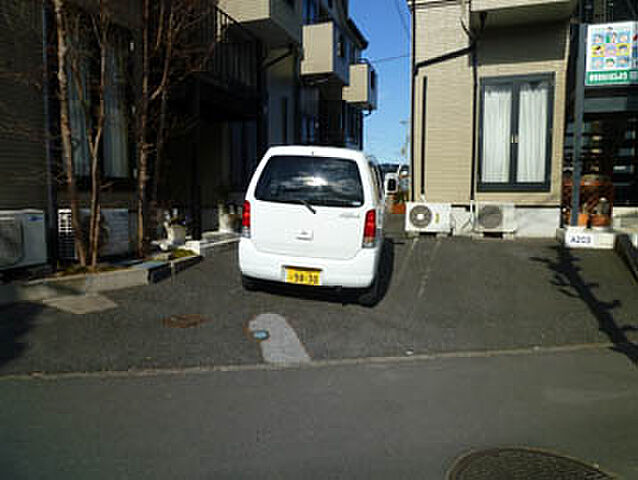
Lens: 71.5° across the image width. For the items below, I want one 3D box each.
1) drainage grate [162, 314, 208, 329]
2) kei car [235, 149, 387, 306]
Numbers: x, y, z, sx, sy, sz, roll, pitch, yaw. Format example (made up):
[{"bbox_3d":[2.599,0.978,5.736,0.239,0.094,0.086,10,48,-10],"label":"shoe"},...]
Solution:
[{"bbox_3d":[-1.217,0.755,4.051,0.420,0.030,0.340,4,11,9],"label":"drainage grate"},{"bbox_3d":[0.137,-0.377,5.893,1.475,1.640,3.390,4,11,9],"label":"kei car"}]

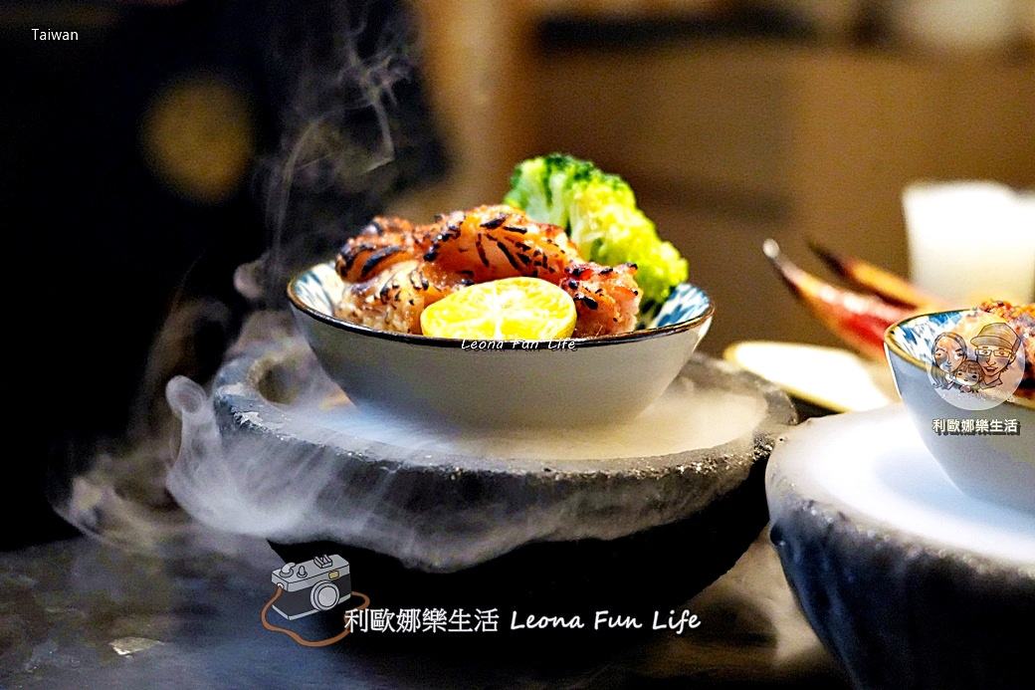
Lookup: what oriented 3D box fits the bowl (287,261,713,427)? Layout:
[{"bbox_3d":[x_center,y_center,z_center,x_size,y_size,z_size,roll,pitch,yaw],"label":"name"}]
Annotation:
[{"bbox_3d":[-0.005,0.007,0.473,0.115,0.043,0.115,2,15,-1],"label":"bowl"}]

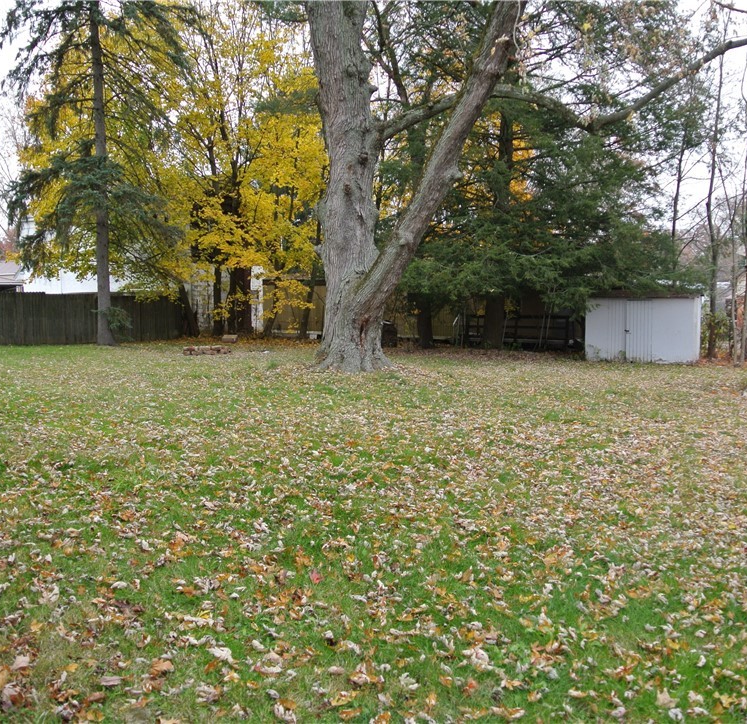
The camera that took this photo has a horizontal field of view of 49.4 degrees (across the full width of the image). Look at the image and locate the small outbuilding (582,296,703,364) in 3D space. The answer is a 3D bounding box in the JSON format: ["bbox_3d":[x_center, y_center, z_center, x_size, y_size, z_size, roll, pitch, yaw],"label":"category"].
[{"bbox_3d":[8.070,-1.030,24.200,3.080,1.970,2.250,2,4,26],"label":"small outbuilding"}]

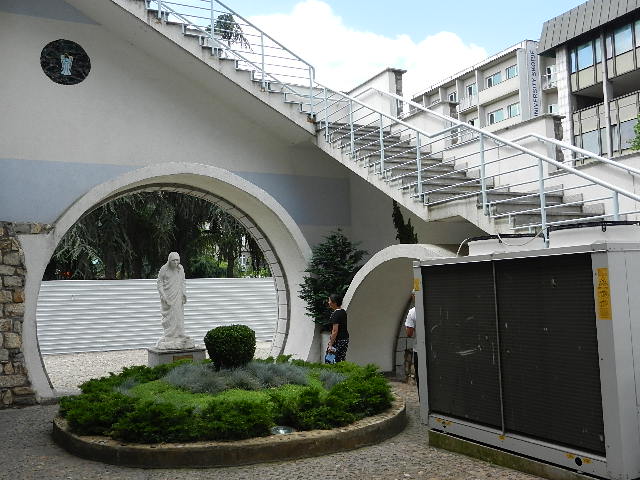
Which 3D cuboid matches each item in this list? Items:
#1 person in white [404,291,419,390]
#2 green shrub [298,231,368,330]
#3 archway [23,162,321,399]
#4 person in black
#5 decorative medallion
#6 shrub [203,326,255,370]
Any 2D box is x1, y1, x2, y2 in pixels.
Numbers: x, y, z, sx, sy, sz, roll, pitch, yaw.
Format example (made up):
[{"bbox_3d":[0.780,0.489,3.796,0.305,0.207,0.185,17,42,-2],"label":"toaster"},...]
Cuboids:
[{"bbox_3d":[1.462,1.469,8.805,0.500,1.660,0.340,-3,-5,12],"label":"person in white"},{"bbox_3d":[0.232,0.769,11.300,1.250,1.920,1.200,-2,-5,0],"label":"green shrub"},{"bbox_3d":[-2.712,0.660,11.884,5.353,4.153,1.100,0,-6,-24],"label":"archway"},{"bbox_3d":[0.298,1.645,9.906,0.380,1.600,0.450,-1,-5,-12],"label":"person in black"},{"bbox_3d":[-4.580,-3.202,10.993,0.840,0.840,0.060,0,-6,-24],"label":"decorative medallion"},{"bbox_3d":[-1.218,1.469,8.300,0.700,0.660,0.700,-2,-5,0],"label":"shrub"}]

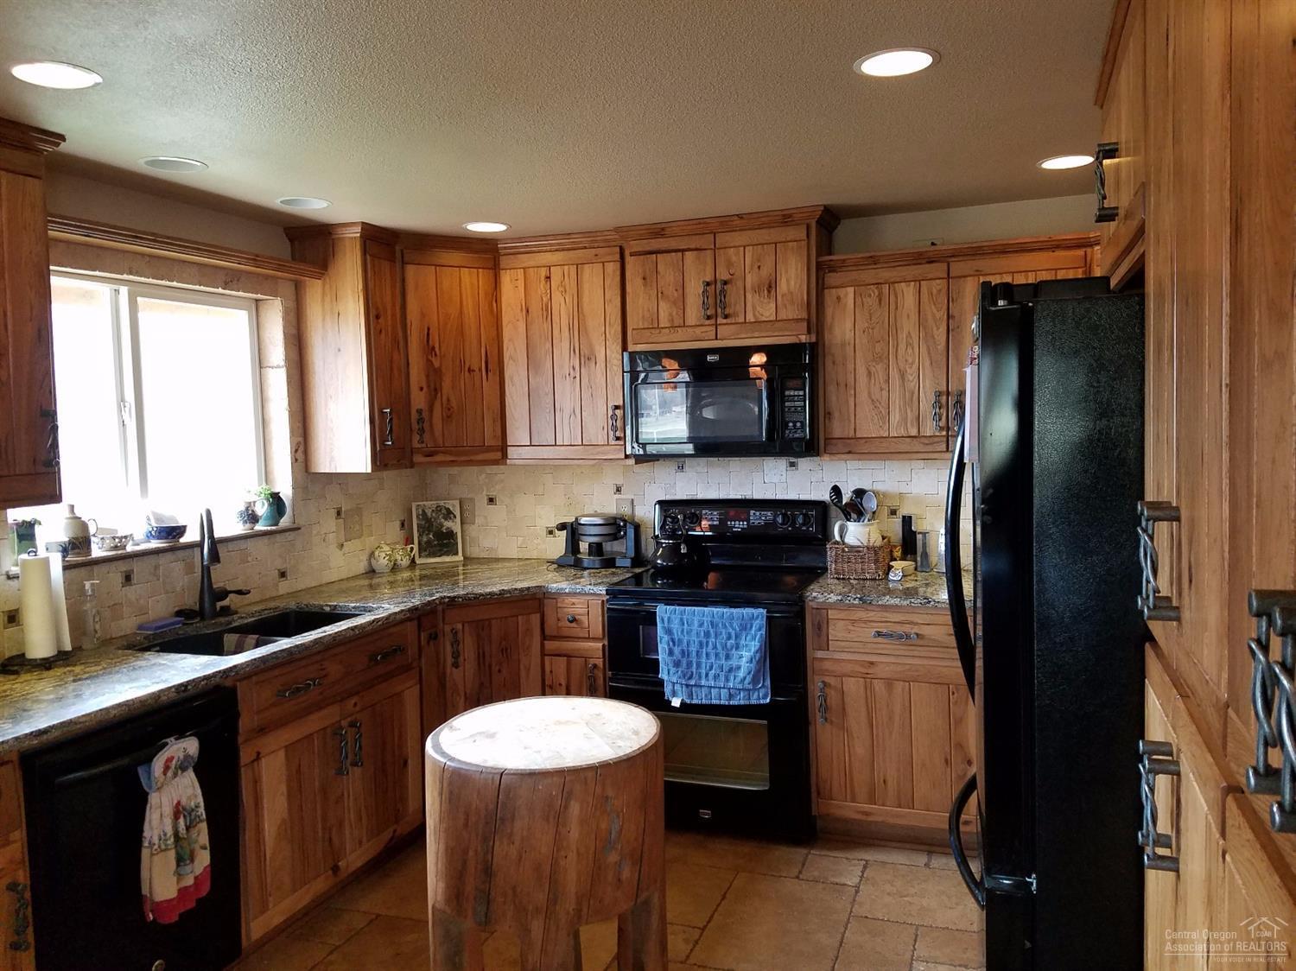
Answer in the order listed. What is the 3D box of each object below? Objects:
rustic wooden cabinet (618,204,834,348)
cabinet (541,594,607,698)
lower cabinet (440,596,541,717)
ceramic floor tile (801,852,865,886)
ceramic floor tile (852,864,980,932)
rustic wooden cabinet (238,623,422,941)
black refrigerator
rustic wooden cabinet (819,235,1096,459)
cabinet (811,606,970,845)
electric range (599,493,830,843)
[{"bbox_3d":[0.326,-0.790,3.893,0.820,0.490,0.396,0,4,20],"label":"rustic wooden cabinet"},{"bbox_3d":[-0.172,0.837,4.082,0.273,0.880,0.630,0,4,20],"label":"cabinet"},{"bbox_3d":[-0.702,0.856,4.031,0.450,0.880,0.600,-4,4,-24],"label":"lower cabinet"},{"bbox_3d":[0.629,1.311,3.310,0.198,0.010,0.200,0,4,20],"label":"ceramic floor tile"},{"bbox_3d":[0.884,1.316,3.117,0.397,0.010,0.387,0,4,20],"label":"ceramic floor tile"},{"bbox_3d":[-1.247,0.928,3.221,0.605,0.880,0.895,0,4,20],"label":"rustic wooden cabinet"},{"bbox_3d":[1.128,0.483,2.133,0.880,1.770,0.900,0,4,20],"label":"black refrigerator"},{"bbox_3d":[1.143,-0.481,3.619,0.962,0.750,0.386,0,4,20],"label":"rustic wooden cabinet"},{"bbox_3d":[0.970,0.831,3.656,0.624,0.880,0.630,0,4,20],"label":"cabinet"},{"bbox_3d":[0.296,0.683,3.841,0.759,1.190,0.695,0,4,20],"label":"electric range"}]

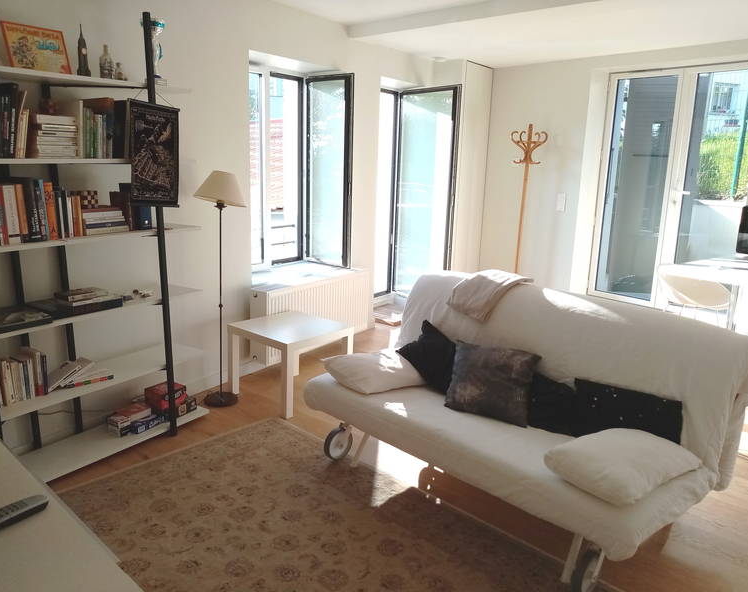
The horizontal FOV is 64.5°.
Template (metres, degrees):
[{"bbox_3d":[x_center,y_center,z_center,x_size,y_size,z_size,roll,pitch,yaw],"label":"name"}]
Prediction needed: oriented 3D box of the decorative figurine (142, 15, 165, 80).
[{"bbox_3d":[-1.065,-1.183,2.861,0.120,0.298,0.120,11,16,34],"label":"decorative figurine"}]

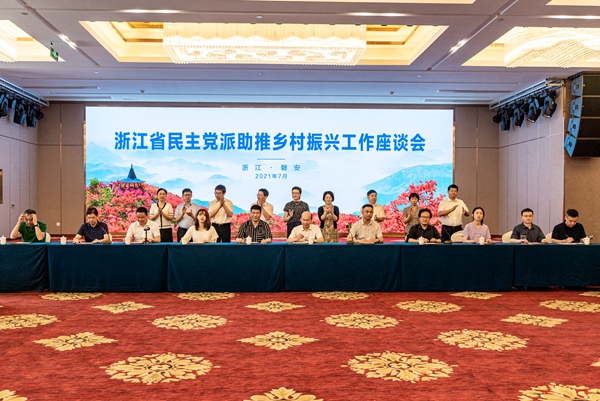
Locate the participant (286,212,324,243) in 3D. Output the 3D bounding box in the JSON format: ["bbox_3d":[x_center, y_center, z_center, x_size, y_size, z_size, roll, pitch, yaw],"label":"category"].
[{"bbox_3d":[0.092,0.812,9.200,0.620,1.256,0.780,0,0,0],"label":"participant"}]

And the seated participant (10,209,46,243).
[{"bbox_3d":[-4.446,0.785,9.030,0.600,1.281,0.780,0,0,-9],"label":"seated participant"}]

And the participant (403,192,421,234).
[{"bbox_3d":[2.120,0.665,10.324,0.480,1.618,0.380,0,0,6],"label":"participant"}]

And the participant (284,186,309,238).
[{"bbox_3d":[-0.074,0.597,10.150,0.480,1.698,0.360,0,0,-3],"label":"participant"}]

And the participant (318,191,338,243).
[{"bbox_3d":[0.534,0.638,10.142,0.420,1.620,0.400,0,-1,2],"label":"participant"}]

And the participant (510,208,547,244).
[{"bbox_3d":[3.882,0.796,9.350,0.600,1.313,0.780,0,0,10],"label":"participant"}]

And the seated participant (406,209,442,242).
[{"bbox_3d":[2.109,0.802,9.324,0.600,1.332,0.780,0,0,-2],"label":"seated participant"}]

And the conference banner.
[{"bbox_3d":[-0.815,-0.850,15.770,10.500,3.560,0.120,0,0,-2],"label":"conference banner"}]

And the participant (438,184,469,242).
[{"bbox_3d":[2.820,0.577,10.093,0.550,1.741,0.420,0,-1,-7],"label":"participant"}]

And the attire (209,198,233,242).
[{"bbox_3d":[-1.453,0.704,10.100,0.460,1.474,0.340,0,0,18],"label":"attire"}]

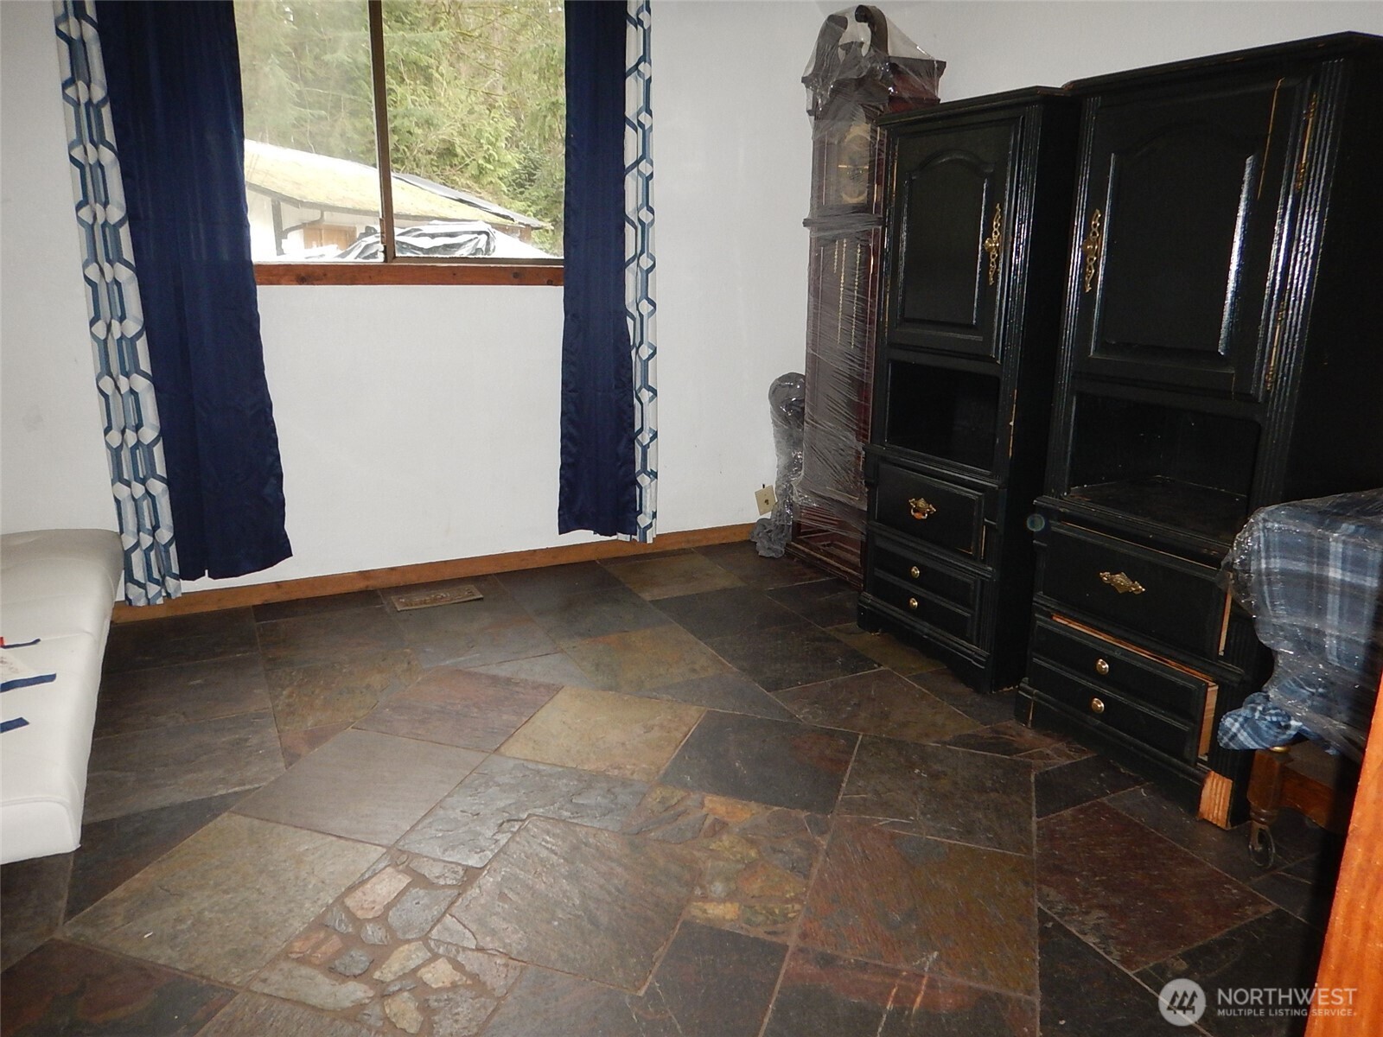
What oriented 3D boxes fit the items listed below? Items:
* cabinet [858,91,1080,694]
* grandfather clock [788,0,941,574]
[{"bbox_3d":[0.909,-0.370,2.875,0.462,1.598,0.639,-6,16,-25],"label":"cabinet"},{"bbox_3d":[0.643,-0.792,3.619,0.261,2.030,0.597,-6,16,-25],"label":"grandfather clock"}]

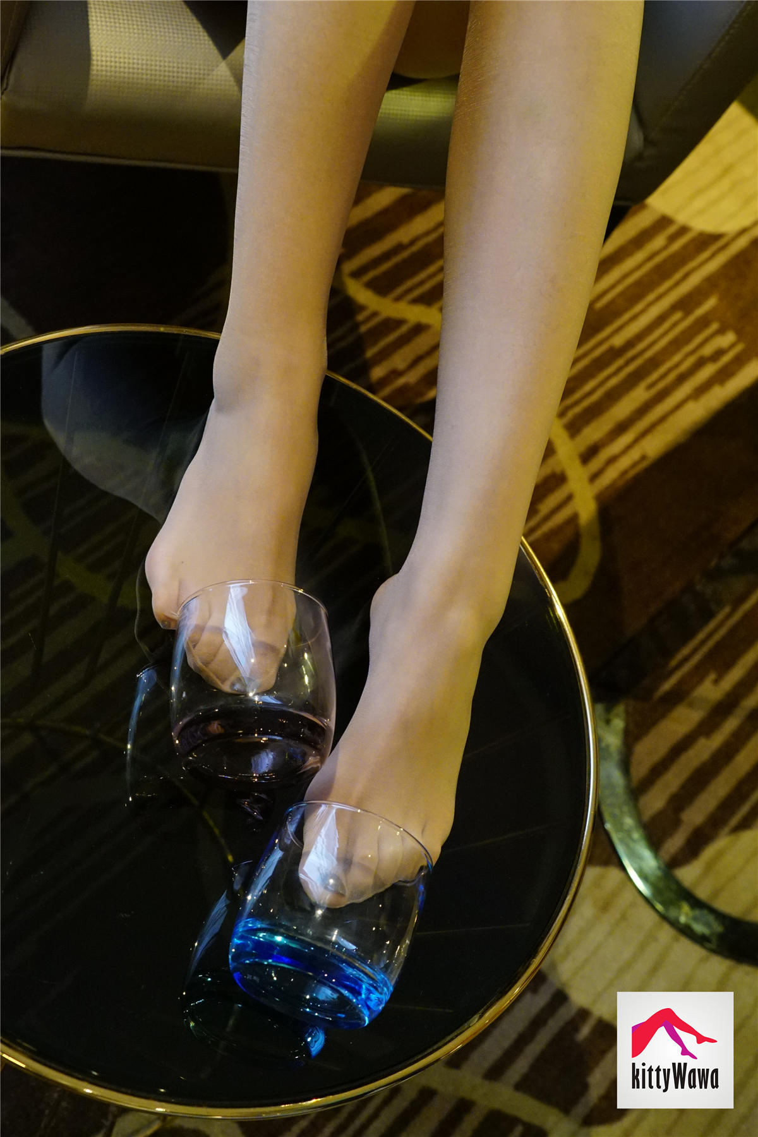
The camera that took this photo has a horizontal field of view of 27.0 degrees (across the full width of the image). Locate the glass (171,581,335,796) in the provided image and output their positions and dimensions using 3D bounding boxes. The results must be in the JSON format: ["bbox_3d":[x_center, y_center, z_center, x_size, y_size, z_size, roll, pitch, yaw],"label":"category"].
[{"bbox_3d":[-0.066,0.065,0.832,0.087,0.087,0.087,10,55,-20],"label":"glass"}]

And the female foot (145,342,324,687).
[{"bbox_3d":[-0.075,-0.046,0.888,0.085,0.090,0.225,11,58,-20],"label":"female foot"}]

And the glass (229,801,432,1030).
[{"bbox_3d":[-0.025,0.175,0.787,0.087,0.087,0.087,29,55,-8],"label":"glass"}]

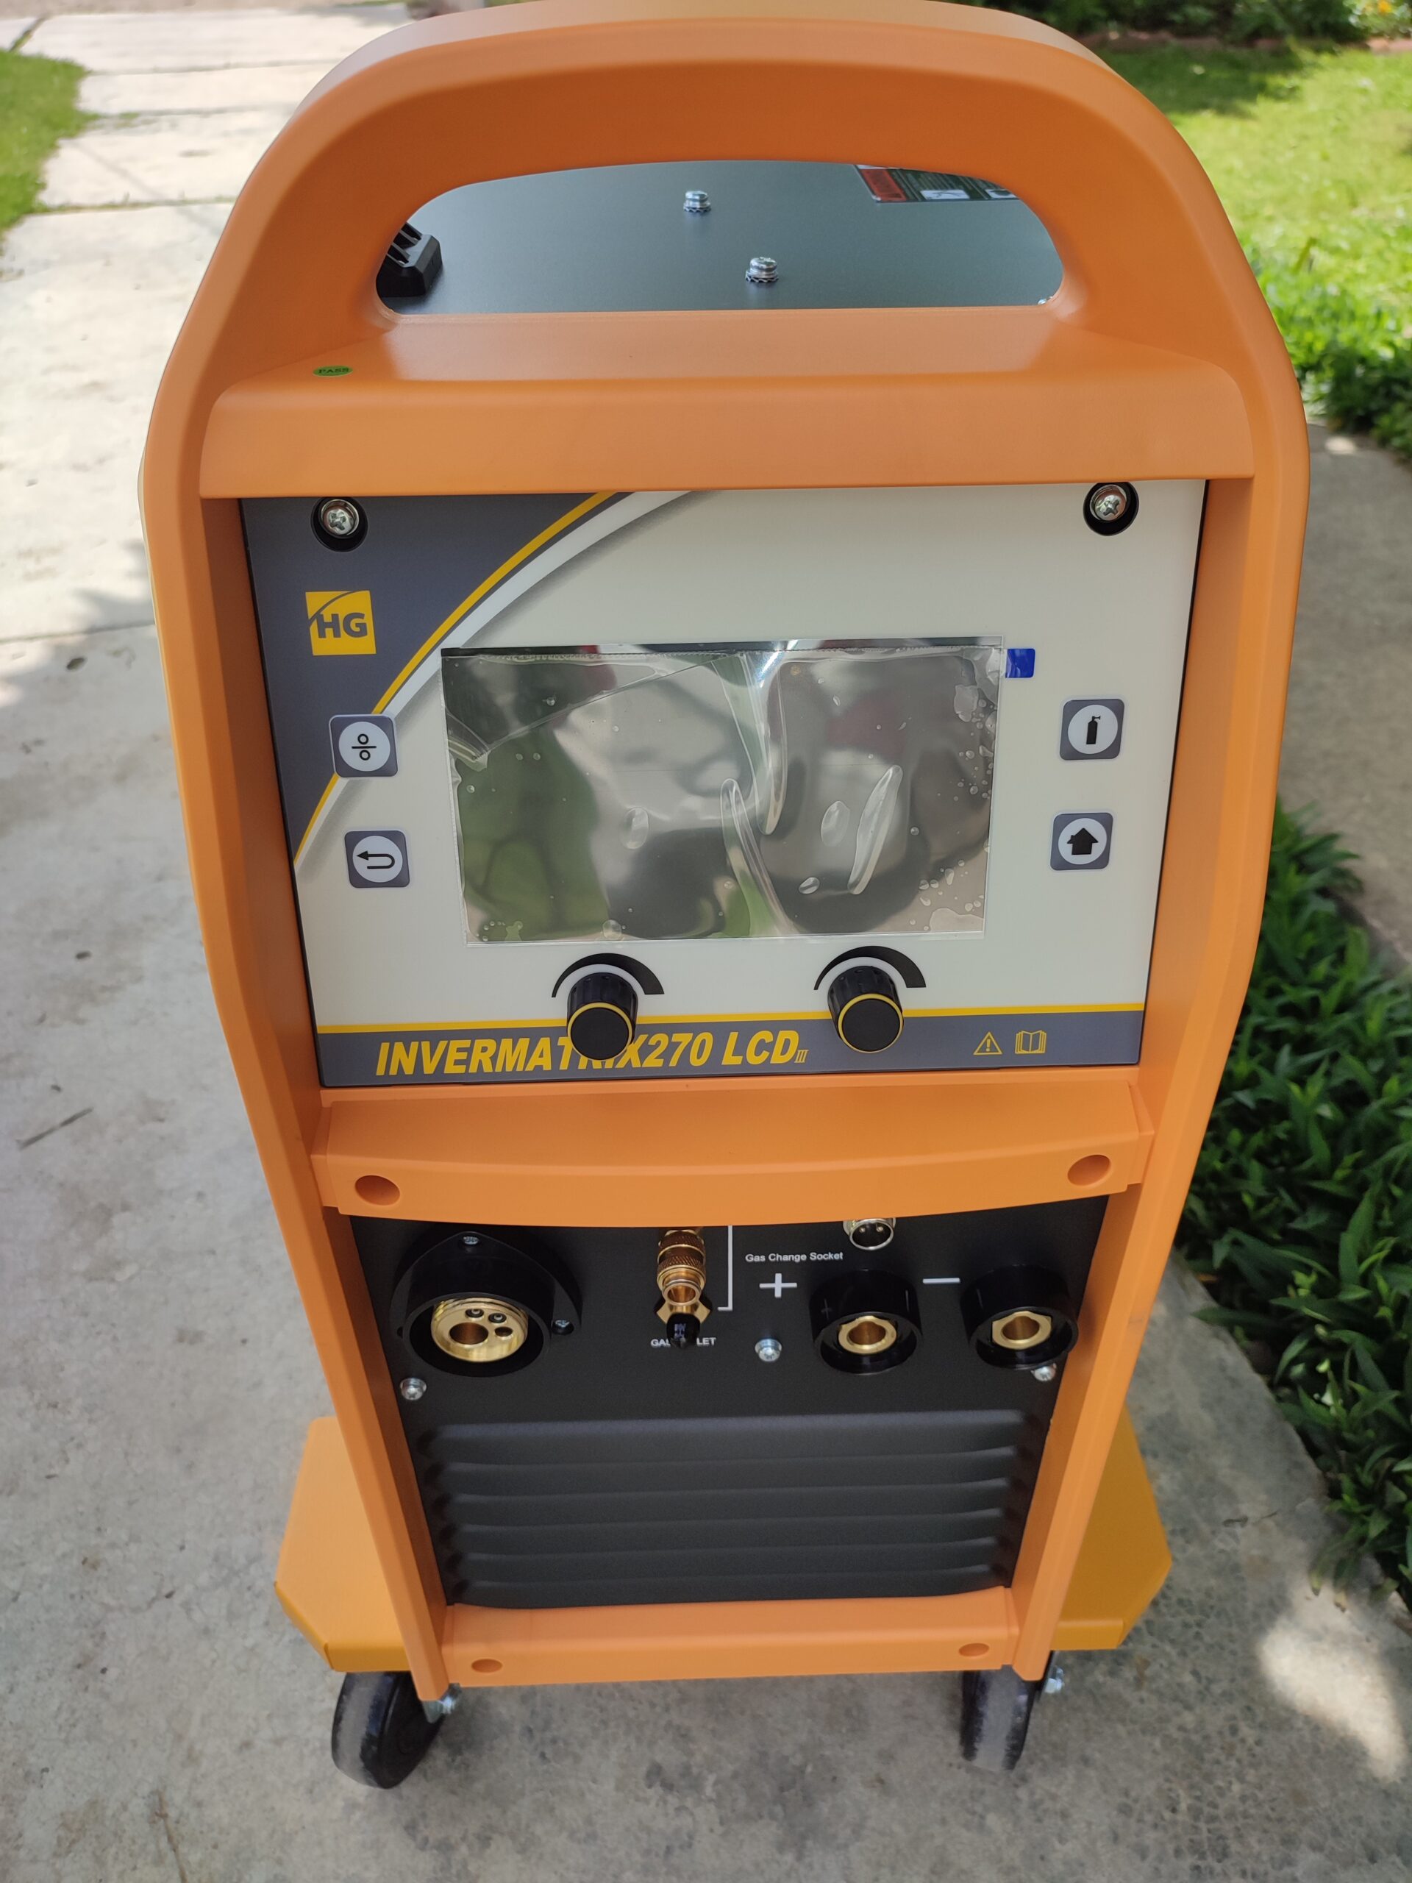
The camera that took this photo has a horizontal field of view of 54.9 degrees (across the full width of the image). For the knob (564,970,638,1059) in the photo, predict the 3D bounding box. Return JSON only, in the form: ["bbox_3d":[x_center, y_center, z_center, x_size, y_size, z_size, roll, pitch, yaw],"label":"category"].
[{"bbox_3d":[-0.033,0.024,0.428,0.022,0.022,0.021,-1,22,-1],"label":"knob"}]

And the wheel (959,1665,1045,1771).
[{"bbox_3d":[0.155,0.393,0.718,0.029,0.075,0.075,7,37,11],"label":"wheel"}]

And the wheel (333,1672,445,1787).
[{"bbox_3d":[-0.164,0.399,0.715,0.029,0.075,0.075,11,38,16],"label":"wheel"}]

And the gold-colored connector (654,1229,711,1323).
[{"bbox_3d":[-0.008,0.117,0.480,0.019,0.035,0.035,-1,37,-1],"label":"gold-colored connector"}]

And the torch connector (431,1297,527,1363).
[{"bbox_3d":[-0.083,0.136,0.509,0.035,0.035,0.025,-1,37,-1],"label":"torch connector"}]

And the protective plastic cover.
[{"bbox_3d":[0.006,-0.043,0.412,0.163,0.093,0.003,-1,22,-1],"label":"protective plastic cover"}]

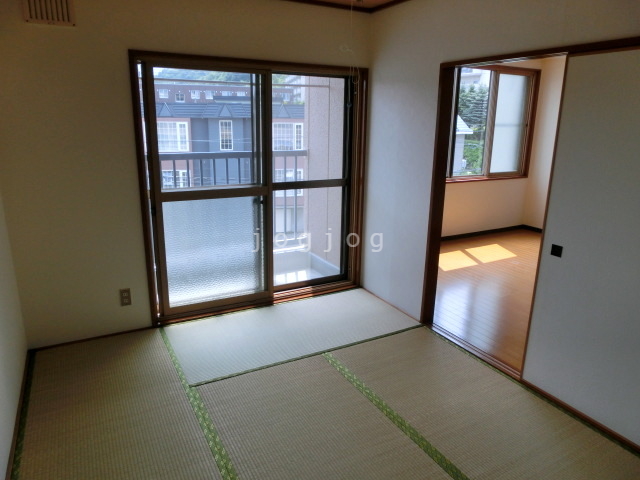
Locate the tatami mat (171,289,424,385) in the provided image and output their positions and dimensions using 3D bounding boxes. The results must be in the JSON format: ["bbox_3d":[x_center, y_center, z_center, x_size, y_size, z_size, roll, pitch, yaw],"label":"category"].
[{"bbox_3d":[-0.196,0.679,3.378,1.755,0.045,0.874,-8,17,-27],"label":"tatami mat"}]

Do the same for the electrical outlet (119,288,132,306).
[{"bbox_3d":[-1.385,0.412,3.164,0.070,0.120,0.010,-8,17,-27],"label":"electrical outlet"}]

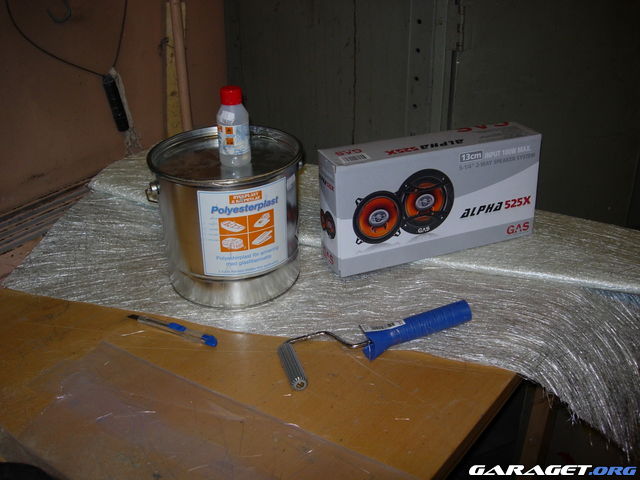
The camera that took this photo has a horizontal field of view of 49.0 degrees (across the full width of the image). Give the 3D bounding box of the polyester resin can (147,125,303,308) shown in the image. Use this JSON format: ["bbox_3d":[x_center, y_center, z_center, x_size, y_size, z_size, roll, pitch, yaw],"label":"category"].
[{"bbox_3d":[-0.117,-0.032,0.934,0.200,0.183,0.197,0,26,0],"label":"polyester resin can"}]

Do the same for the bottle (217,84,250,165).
[{"bbox_3d":[-0.105,-0.141,0.870,0.039,0.094,0.039,-2,26,-3],"label":"bottle"}]

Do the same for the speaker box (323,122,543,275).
[{"bbox_3d":[0.161,-0.062,1.011,0.315,0.163,0.066,-11,26,-17],"label":"speaker box"}]

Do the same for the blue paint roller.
[{"bbox_3d":[0.067,0.108,0.810,0.239,0.044,0.080,-10,28,-19],"label":"blue paint roller"}]

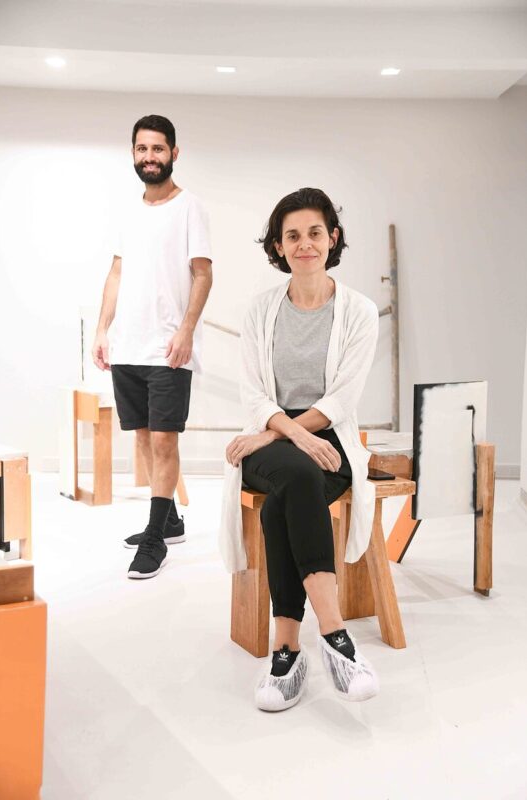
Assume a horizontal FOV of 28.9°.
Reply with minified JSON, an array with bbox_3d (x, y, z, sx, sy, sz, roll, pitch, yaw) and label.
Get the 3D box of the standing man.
[{"bbox_3d":[-0.417,-0.236,4.028,0.504,1.743,0.504,3,5,23],"label":"standing man"}]

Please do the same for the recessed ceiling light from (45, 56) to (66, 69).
[{"bbox_3d":[-1.144,-1.857,5.621,0.111,0.030,0.111,1,4,0],"label":"recessed ceiling light"}]

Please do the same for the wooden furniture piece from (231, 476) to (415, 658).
[{"bbox_3d":[0.174,0.486,3.092,0.594,0.468,0.383,-1,5,-28],"label":"wooden furniture piece"}]

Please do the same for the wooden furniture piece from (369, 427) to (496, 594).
[{"bbox_3d":[0.508,0.398,3.734,0.402,0.529,0.676,-2,5,-29],"label":"wooden furniture piece"}]

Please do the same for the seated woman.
[{"bbox_3d":[0.108,0.055,2.900,0.494,1.355,0.846,1,4,0],"label":"seated woman"}]

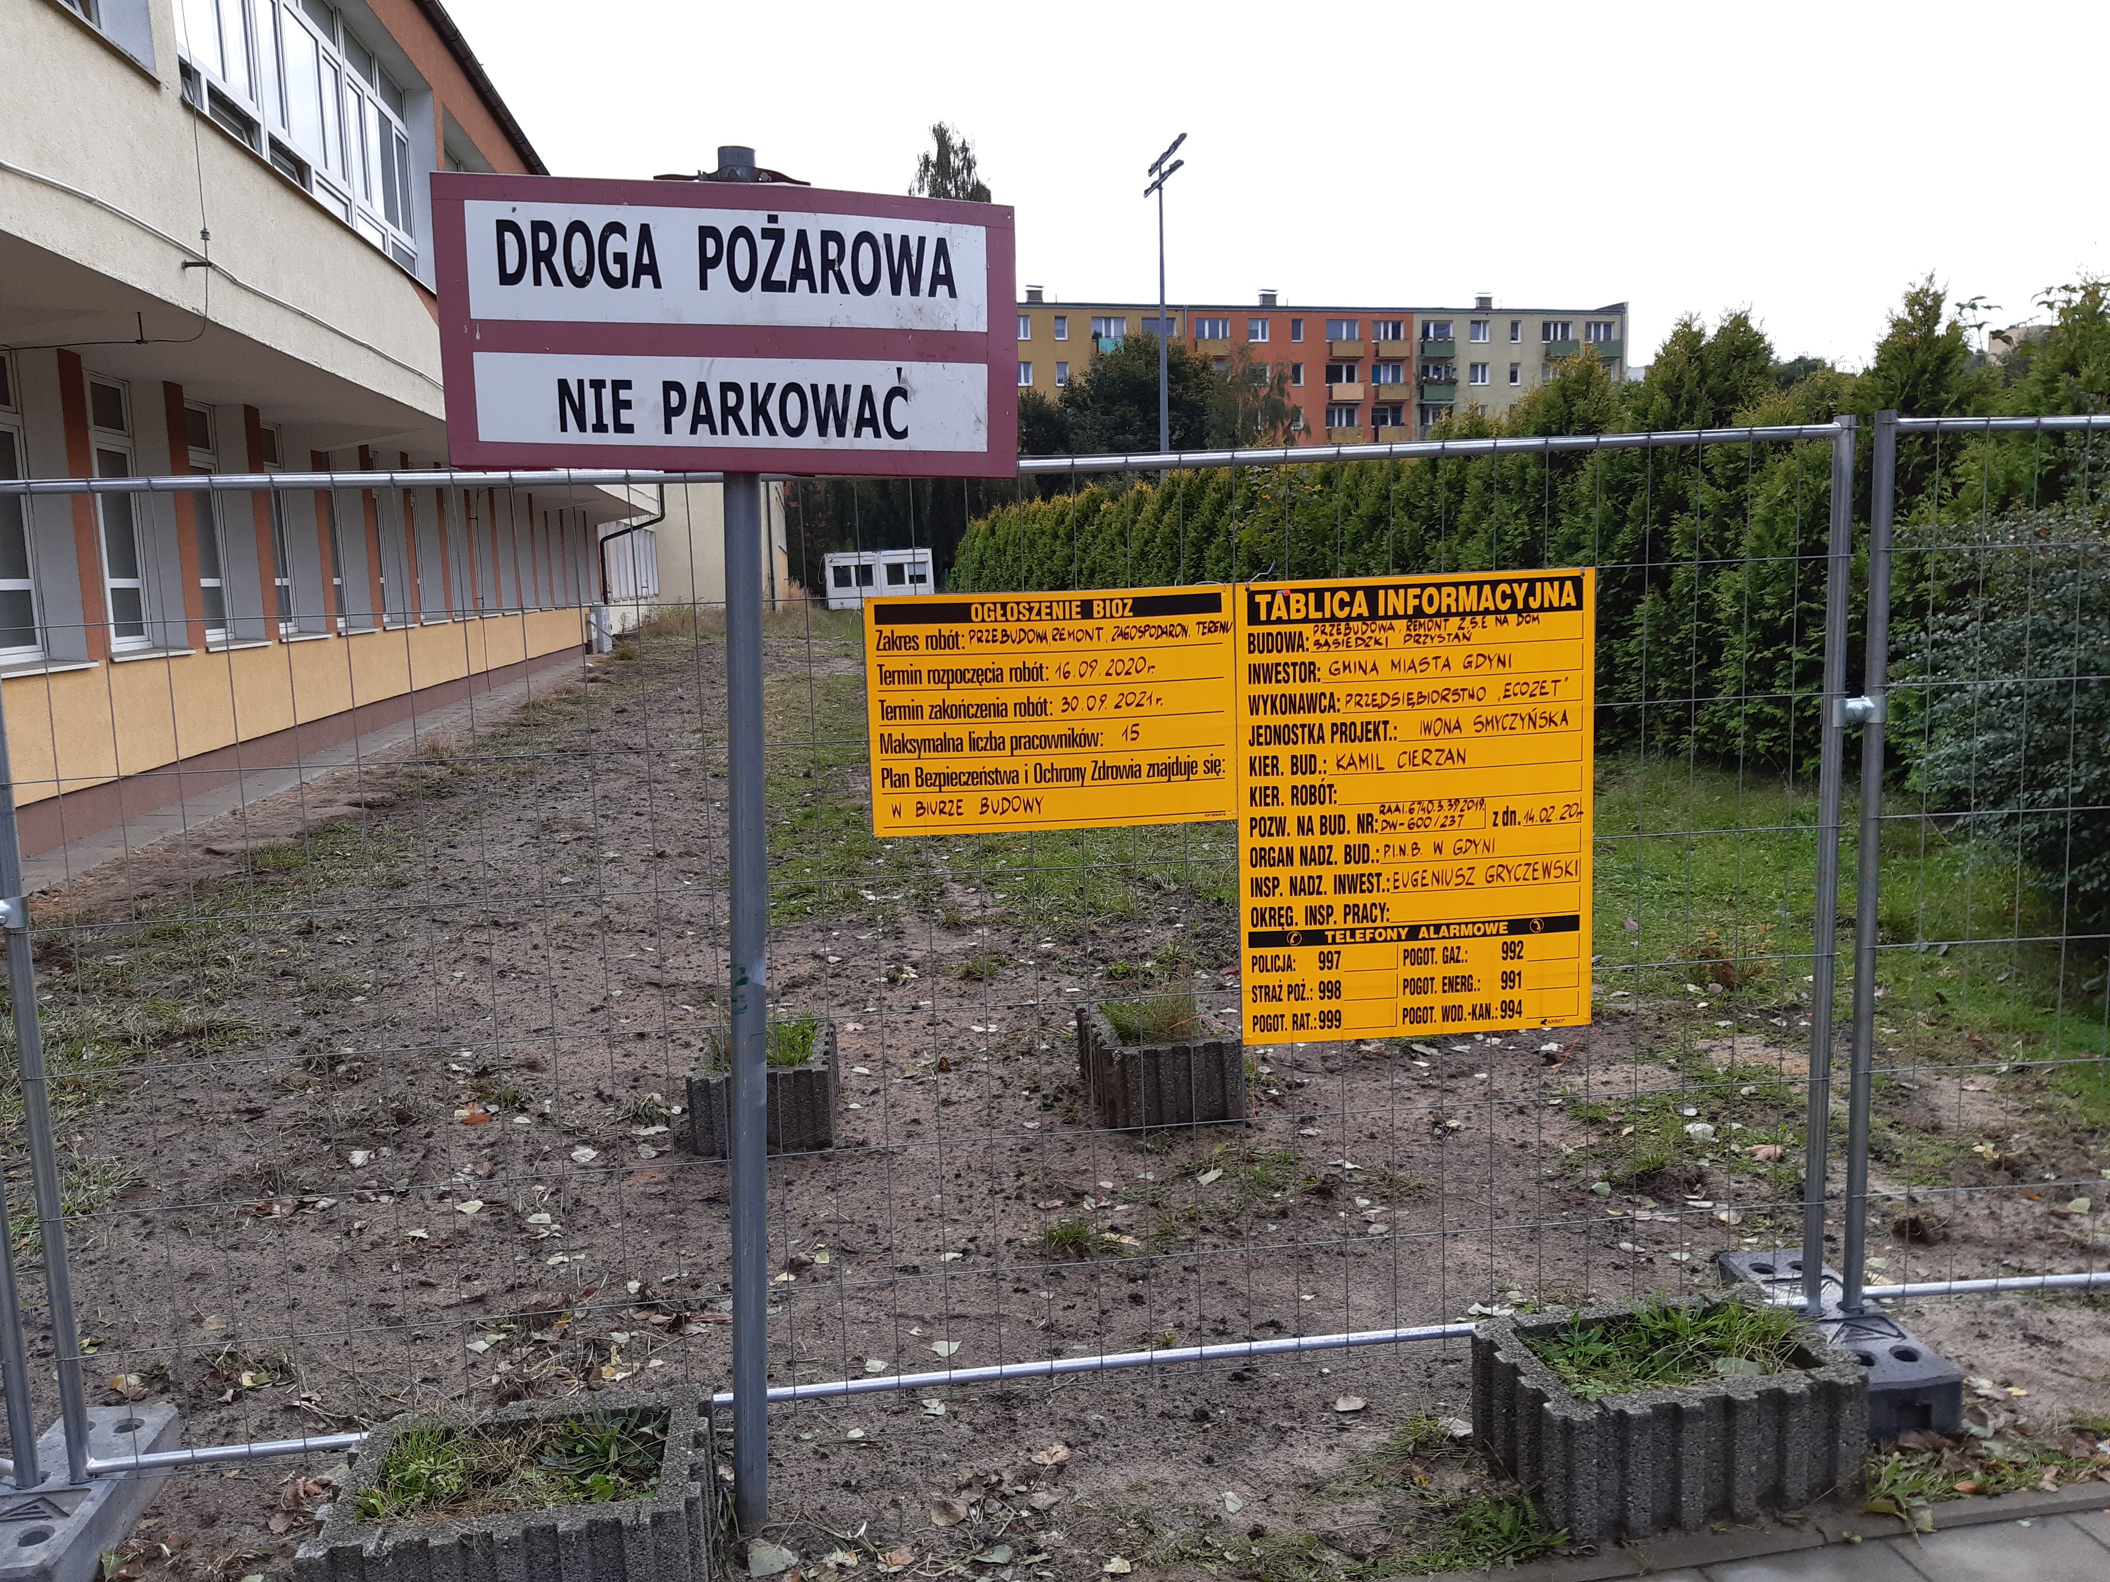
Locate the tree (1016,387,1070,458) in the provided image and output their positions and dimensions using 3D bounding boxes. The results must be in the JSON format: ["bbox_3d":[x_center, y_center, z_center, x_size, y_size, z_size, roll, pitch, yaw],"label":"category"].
[{"bbox_3d":[-1.101,-14.674,78.724,5.500,10.430,5.500,-2,8,0],"label":"tree"}]

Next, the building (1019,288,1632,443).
[{"bbox_3d":[13.723,-21.688,101.835,45.621,17.000,10.500,-4,8,-15],"label":"building"}]

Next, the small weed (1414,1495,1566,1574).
[{"bbox_3d":[0.750,1.278,2.749,0.235,0.060,0.140,-2,8,0],"label":"small weed"}]

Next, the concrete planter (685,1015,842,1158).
[{"bbox_3d":[-0.898,0.923,4.952,0.410,0.250,0.490,-2,8,-5],"label":"concrete planter"}]

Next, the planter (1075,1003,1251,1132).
[{"bbox_3d":[0.336,0.865,5.110,0.410,0.247,0.515,-3,8,-11],"label":"planter"}]

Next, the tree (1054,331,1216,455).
[{"bbox_3d":[4.110,-16.078,78.527,8.158,12.951,8.158,-2,8,0],"label":"tree"}]

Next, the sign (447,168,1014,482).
[{"bbox_3d":[-0.507,-0.736,2.555,0.903,0.438,0.030,-2,9,-14],"label":"sign"}]

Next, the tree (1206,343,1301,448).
[{"bbox_3d":[9.675,-15.513,76.587,4.708,12.038,4.708,-2,8,0],"label":"tree"}]

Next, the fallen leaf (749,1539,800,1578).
[{"bbox_3d":[-0.492,1.338,2.773,0.090,0.015,0.095,-2,8,0],"label":"fallen leaf"}]

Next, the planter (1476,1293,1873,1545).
[{"bbox_3d":[1.139,1.145,2.968,0.595,0.240,0.360,-3,8,-10],"label":"planter"}]

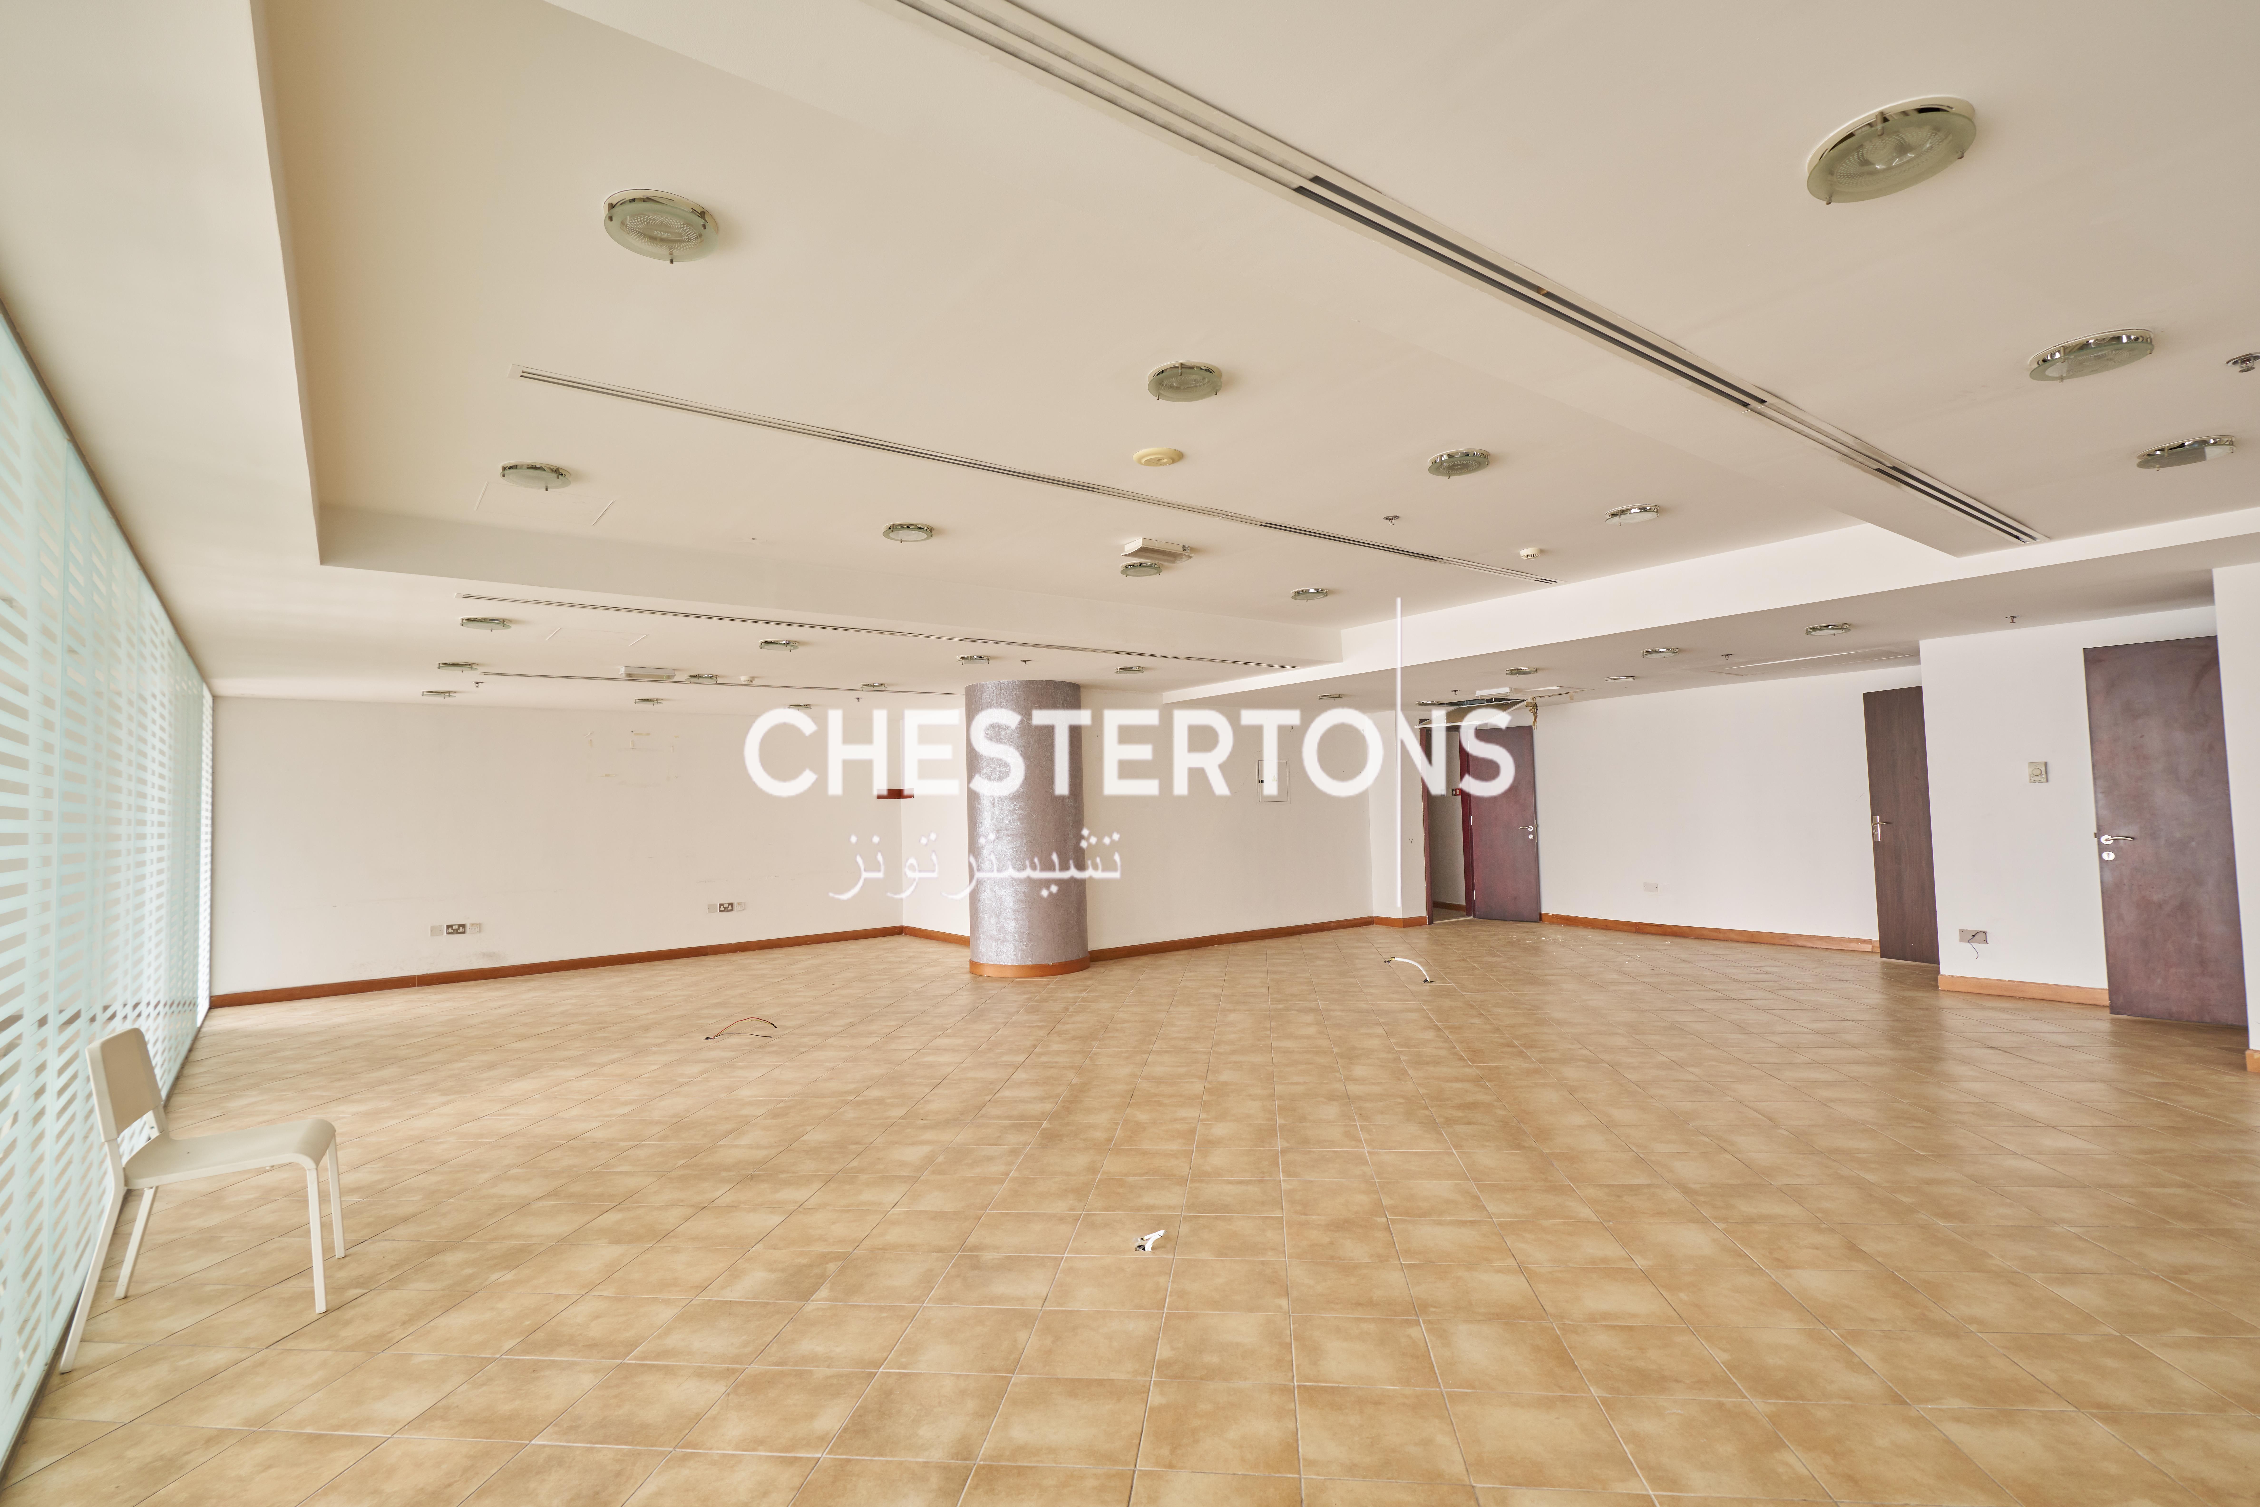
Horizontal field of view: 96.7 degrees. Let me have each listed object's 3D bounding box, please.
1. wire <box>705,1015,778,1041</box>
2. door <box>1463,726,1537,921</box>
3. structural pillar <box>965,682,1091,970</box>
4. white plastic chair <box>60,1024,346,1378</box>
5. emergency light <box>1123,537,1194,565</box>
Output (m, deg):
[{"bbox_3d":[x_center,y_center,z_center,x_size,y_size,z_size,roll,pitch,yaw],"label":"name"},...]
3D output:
[{"bbox_3d":[-2.480,1.764,6.429,0.453,0.110,0.080,-2,-4,1],"label":"wire"},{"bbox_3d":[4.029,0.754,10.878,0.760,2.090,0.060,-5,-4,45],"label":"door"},{"bbox_3d":[-0.882,0.631,8.627,1.015,2.392,1.015,-2,-3,0],"label":"structural pillar"},{"bbox_3d":[-2.620,1.191,2.907,0.540,0.800,0.460,1,-4,-32],"label":"white plastic chair"},{"bbox_3d":[0.161,-1.124,5.588,0.348,0.057,0.164,1,-5,-35],"label":"emergency light"}]

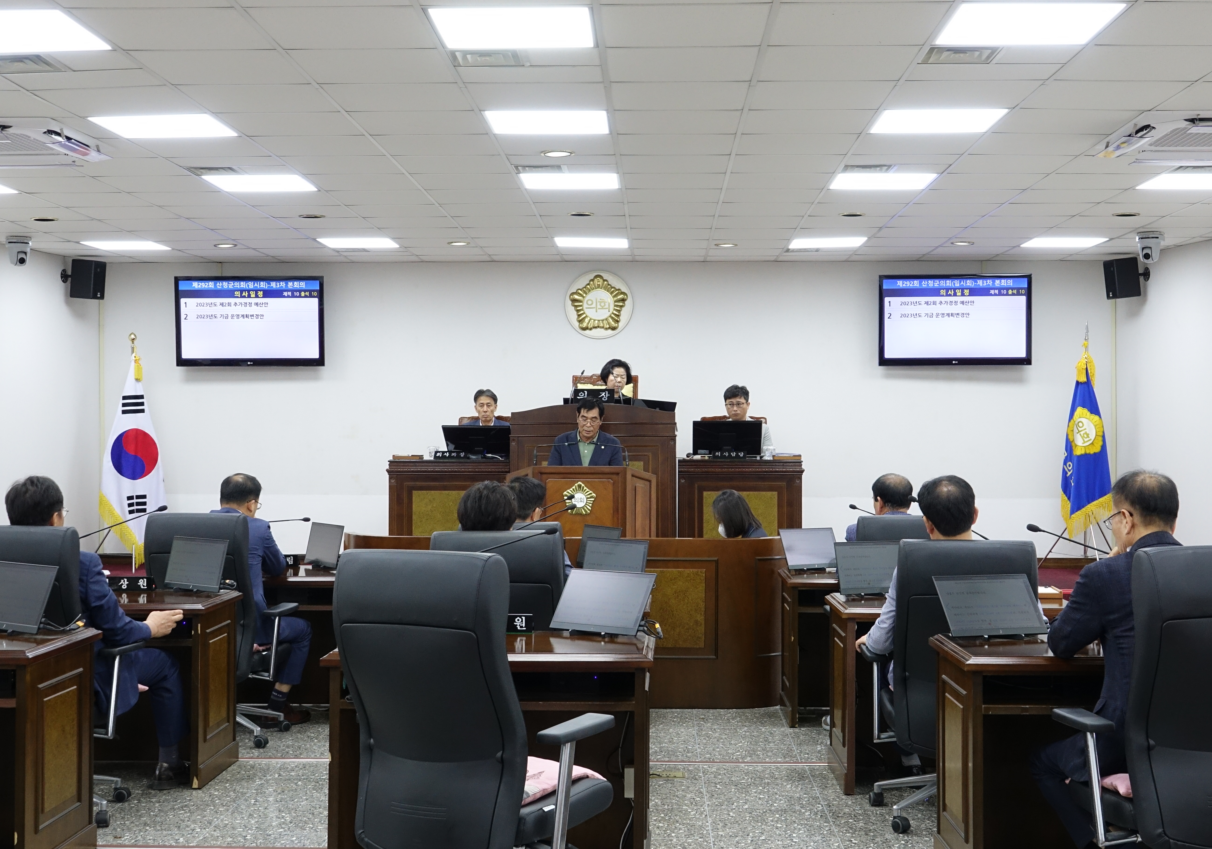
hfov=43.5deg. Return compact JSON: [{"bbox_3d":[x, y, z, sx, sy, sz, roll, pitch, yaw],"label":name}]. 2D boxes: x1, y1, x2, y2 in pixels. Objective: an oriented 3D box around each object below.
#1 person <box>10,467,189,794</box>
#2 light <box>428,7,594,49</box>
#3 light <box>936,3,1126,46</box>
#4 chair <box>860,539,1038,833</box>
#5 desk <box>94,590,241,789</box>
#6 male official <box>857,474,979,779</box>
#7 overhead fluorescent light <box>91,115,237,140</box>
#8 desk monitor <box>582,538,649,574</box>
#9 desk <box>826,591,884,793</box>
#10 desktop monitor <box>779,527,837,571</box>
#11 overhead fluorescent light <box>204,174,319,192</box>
[{"bbox_3d":[-1.970,0.830,5.820,0.600,1.270,0.880,0,0,20],"label":"person"},{"bbox_3d":[-0.334,-1.469,5.571,0.600,0.050,0.600,0,0,2],"label":"light"},{"bbox_3d":[1.526,-1.460,5.507,0.600,0.060,0.590,0,0,2],"label":"light"},{"bbox_3d":[1.280,0.930,5.630,0.650,1.070,0.660,0,0,-4],"label":"chair"},{"bbox_3d":[-2.070,1.090,6.360,1.000,0.730,0.550,0,0,4],"label":"desk"},{"bbox_3d":[1.225,0.820,5.840,0.600,1.280,0.920,0,0,-4],"label":"male official"},{"bbox_3d":[-2.147,-1.463,7.391,0.600,0.060,0.590,0,0,2],"label":"overhead fluorescent light"},{"bbox_3d":[0.046,0.611,6.607,0.350,0.238,0.080,0,-8,40],"label":"desk monitor"},{"bbox_3d":[1.543,1.158,6.581,1.110,0.765,0.610,0,0,2],"label":"desk"},{"bbox_3d":[1.098,0.666,8.170,0.350,0.234,0.110,0,-12,-27],"label":"desktop monitor"},{"bbox_3d":[-2.075,-1.470,9.166,0.600,0.050,0.600,0,0,2],"label":"overhead fluorescent light"}]

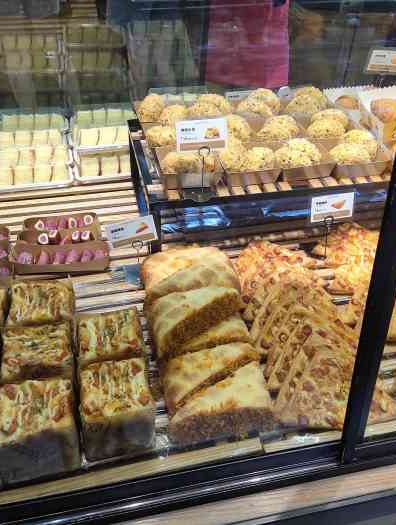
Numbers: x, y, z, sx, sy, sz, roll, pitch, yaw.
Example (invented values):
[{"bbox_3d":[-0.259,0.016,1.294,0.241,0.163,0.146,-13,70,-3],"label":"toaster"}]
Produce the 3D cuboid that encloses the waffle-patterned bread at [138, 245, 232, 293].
[{"bbox_3d":[-0.023,0.019,0.956,0.155,0.070,0.065,-7,44,-10],"label":"waffle-patterned bread"}]

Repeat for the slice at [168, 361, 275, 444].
[{"bbox_3d":[0.034,0.208,0.755,0.155,0.070,0.065,-7,44,-10],"label":"slice"}]

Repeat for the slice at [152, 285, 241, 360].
[{"bbox_3d":[0.000,0.090,0.879,0.155,0.072,0.065,-13,45,-16],"label":"slice"}]

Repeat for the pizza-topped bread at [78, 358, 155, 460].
[{"bbox_3d":[-0.107,0.191,0.674,0.092,0.066,0.097,-7,34,-12],"label":"pizza-topped bread"}]

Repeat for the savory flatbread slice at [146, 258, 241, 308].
[{"bbox_3d":[-0.012,0.055,0.917,0.155,0.070,0.065,-11,44,-14],"label":"savory flatbread slice"}]

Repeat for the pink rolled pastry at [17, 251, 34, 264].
[{"bbox_3d":[-0.339,-0.009,0.995,0.032,0.028,0.034,-7,44,-10],"label":"pink rolled pastry"}]

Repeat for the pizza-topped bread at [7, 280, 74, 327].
[{"bbox_3d":[-0.249,0.091,0.825,0.092,0.066,0.097,-7,34,-12],"label":"pizza-topped bread"}]

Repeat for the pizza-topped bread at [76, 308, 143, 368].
[{"bbox_3d":[-0.140,0.137,0.819,0.094,0.075,0.090,-7,44,-10],"label":"pizza-topped bread"}]

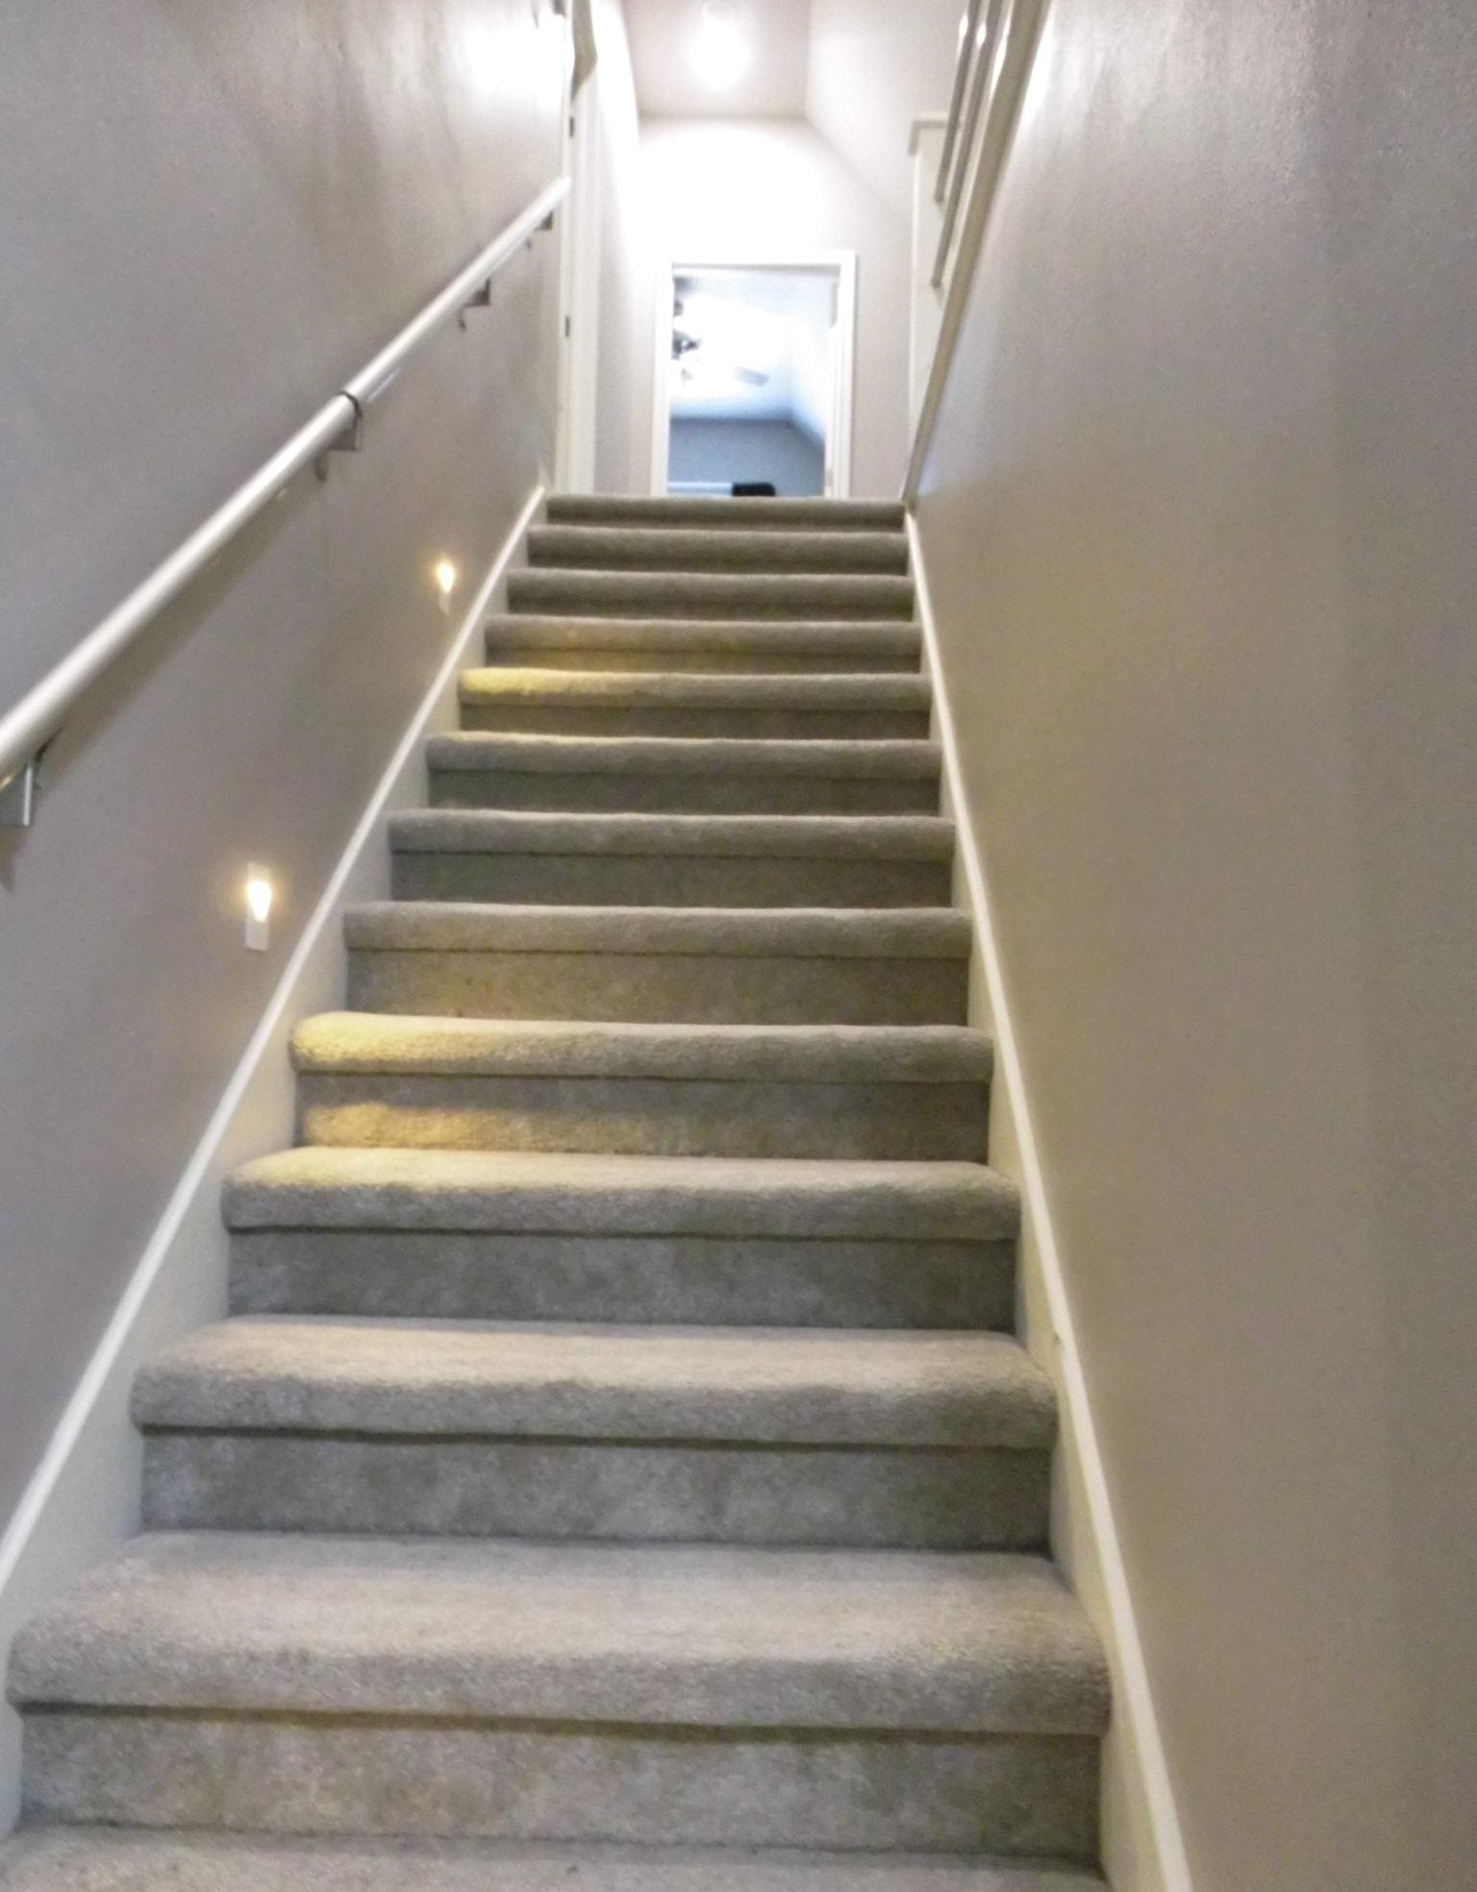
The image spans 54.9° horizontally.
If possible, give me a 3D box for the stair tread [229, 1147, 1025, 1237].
[{"bbox_3d":[-0.150,0.343,1.978,1.035,0.074,0.280,1,-4,2],"label":"stair tread"}]

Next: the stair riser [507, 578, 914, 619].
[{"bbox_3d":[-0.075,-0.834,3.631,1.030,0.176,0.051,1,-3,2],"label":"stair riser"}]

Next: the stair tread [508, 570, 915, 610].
[{"bbox_3d":[-0.070,-0.901,3.748,1.030,0.075,0.269,1,-3,2],"label":"stair tread"}]

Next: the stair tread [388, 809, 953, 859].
[{"bbox_3d":[-0.114,-0.192,2.734,1.030,0.075,0.269,1,-3,2],"label":"stair tread"}]

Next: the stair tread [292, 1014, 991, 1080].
[{"bbox_3d":[-0.140,0.163,2.233,1.035,0.074,0.280,1,-4,2],"label":"stair tread"}]

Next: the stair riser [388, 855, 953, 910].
[{"bbox_3d":[-0.119,-0.103,2.634,1.030,0.125,0.036,1,-3,2],"label":"stair riser"}]

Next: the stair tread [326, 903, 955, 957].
[{"bbox_3d":[-0.129,-0.016,2.487,1.035,0.074,0.280,1,-4,2],"label":"stair tread"}]

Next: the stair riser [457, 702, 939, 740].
[{"bbox_3d":[-0.097,-0.458,3.140,1.030,0.125,0.036,1,-3,2],"label":"stair riser"}]

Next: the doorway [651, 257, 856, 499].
[{"bbox_3d":[0.065,-2.204,6.646,0.945,2.090,0.120,1,-4,2],"label":"doorway"}]

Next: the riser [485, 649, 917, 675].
[{"bbox_3d":[-0.086,-0.635,3.394,1.030,0.125,0.036,1,-3,2],"label":"riser"}]

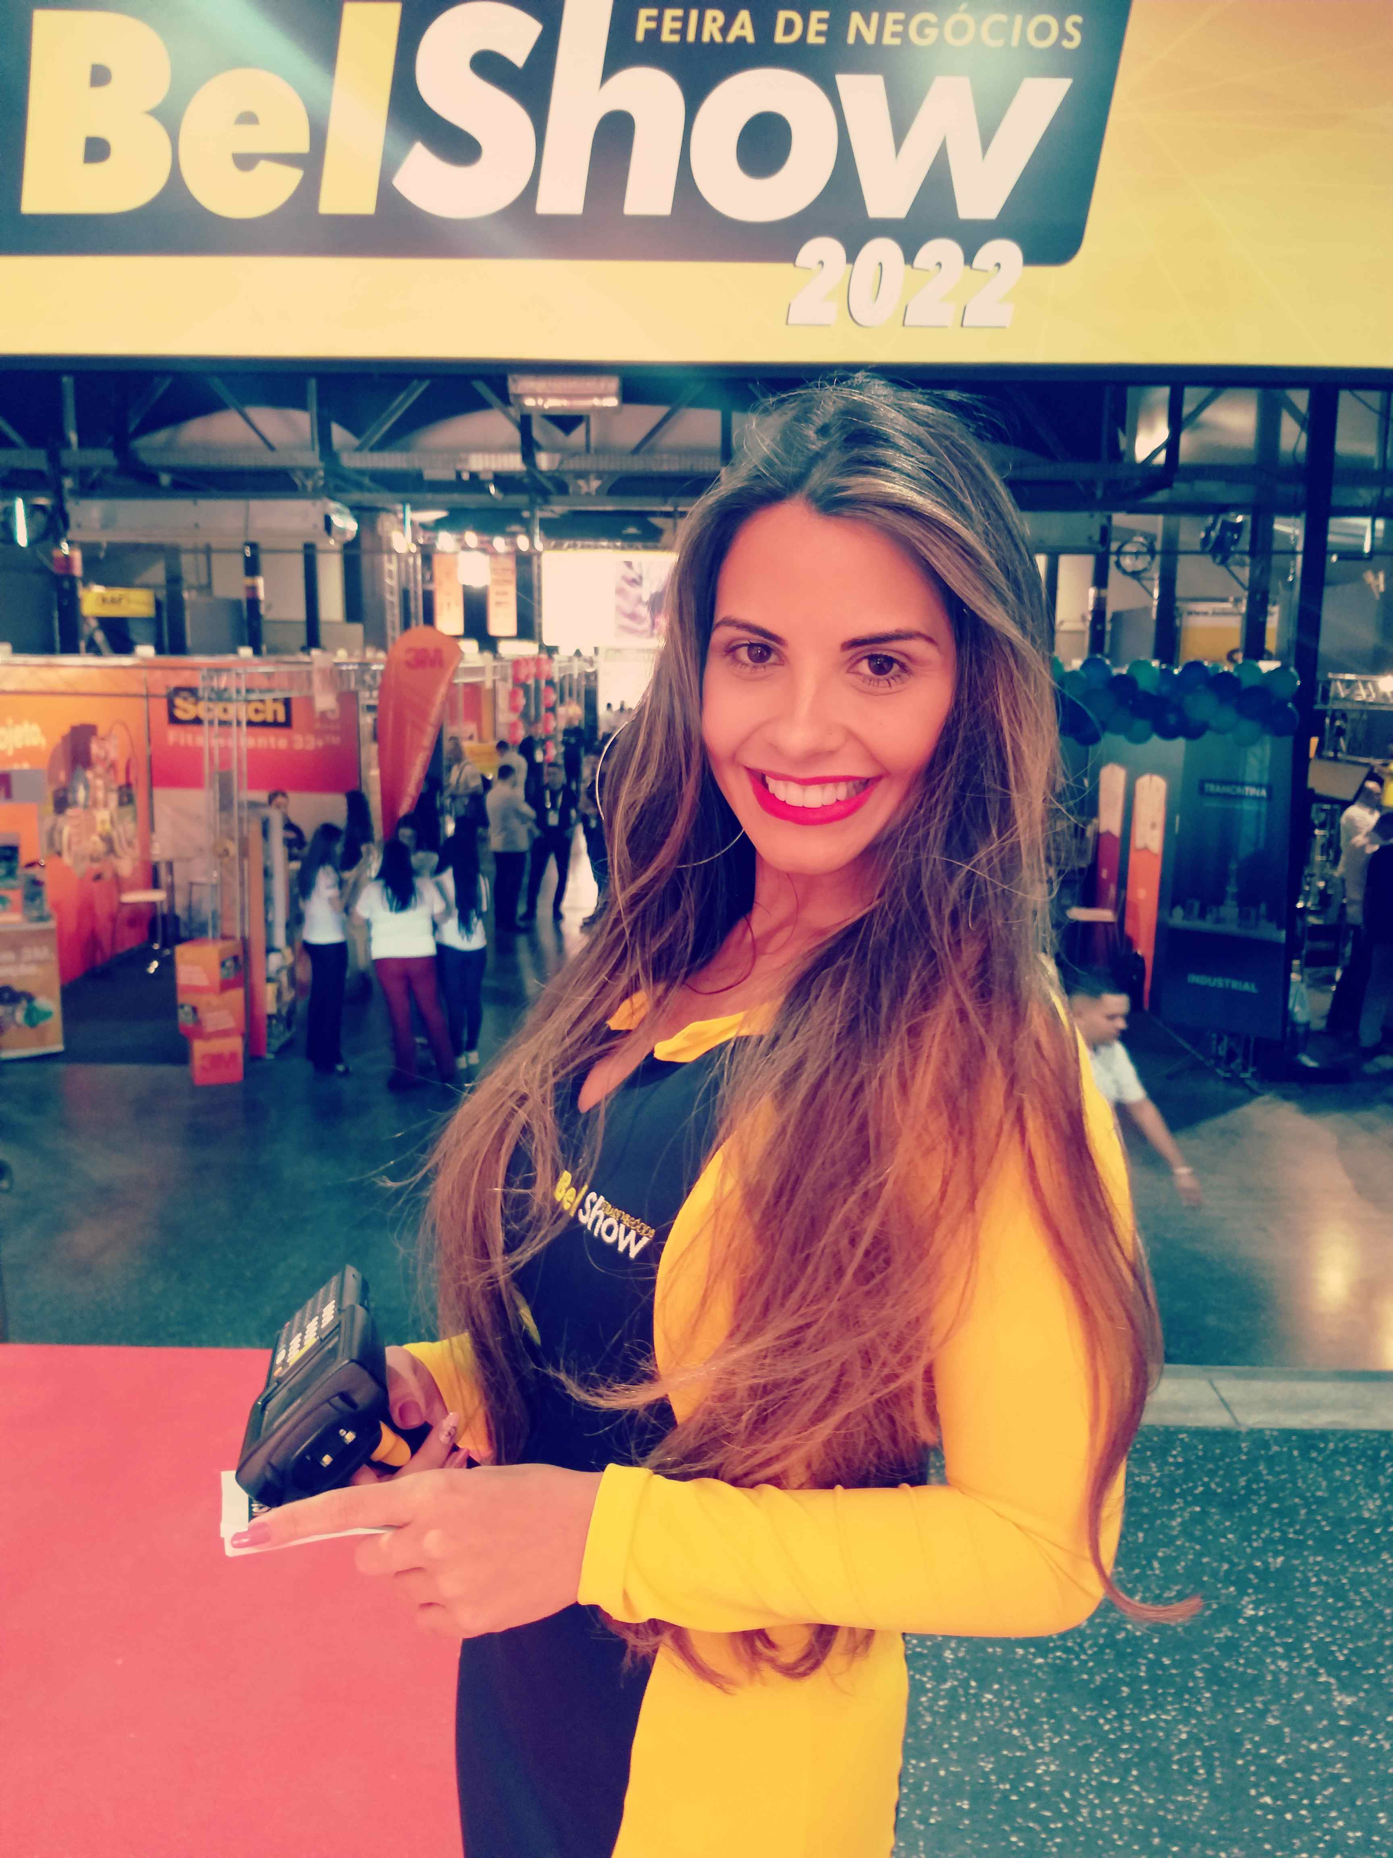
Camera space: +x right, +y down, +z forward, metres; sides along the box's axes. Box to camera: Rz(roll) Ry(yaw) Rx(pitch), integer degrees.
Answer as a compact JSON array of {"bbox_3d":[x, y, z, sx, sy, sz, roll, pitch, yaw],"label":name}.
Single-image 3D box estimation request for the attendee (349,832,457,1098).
[{"bbox_3d":[-1.886,0.218,8.814,0.600,1.570,0.420,1,10,0],"label":"attendee"}]

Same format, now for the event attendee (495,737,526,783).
[{"bbox_3d":[-2.562,-1.731,19.251,0.520,1.770,0.380,-8,13,-40],"label":"event attendee"}]

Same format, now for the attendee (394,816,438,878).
[{"bbox_3d":[-1.920,0.051,9.589,0.470,1.630,0.350,1,10,0],"label":"attendee"}]

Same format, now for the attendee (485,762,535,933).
[{"bbox_3d":[-1.971,-0.870,14.548,0.520,1.720,0.420,5,11,24],"label":"attendee"}]

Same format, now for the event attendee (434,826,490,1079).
[{"bbox_3d":[-1.535,0.143,9.106,0.450,1.625,0.360,-1,10,-11],"label":"event attendee"}]

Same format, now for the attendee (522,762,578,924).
[{"bbox_3d":[-1.553,-0.904,14.796,0.580,1.710,0.420,1,10,0],"label":"attendee"}]

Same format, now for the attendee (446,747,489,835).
[{"bbox_3d":[-3.042,-1.561,18.546,0.500,1.670,0.400,-5,12,-30],"label":"attendee"}]

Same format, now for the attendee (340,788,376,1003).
[{"bbox_3d":[-2.710,-0.261,11.093,0.450,1.705,0.380,6,11,26],"label":"attendee"}]

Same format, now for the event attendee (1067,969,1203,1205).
[{"bbox_3d":[1.308,0.951,4.561,0.560,1.670,0.560,9,13,40],"label":"event attendee"}]

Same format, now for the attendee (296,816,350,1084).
[{"bbox_3d":[-2.455,0.135,9.053,0.360,1.640,0.430,-5,12,-30],"label":"attendee"}]

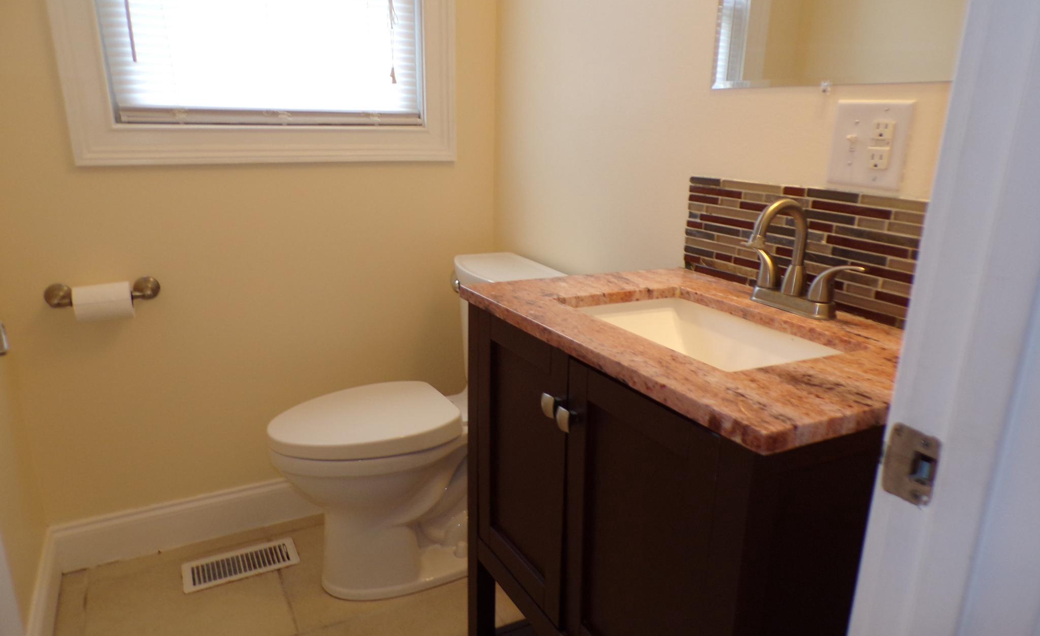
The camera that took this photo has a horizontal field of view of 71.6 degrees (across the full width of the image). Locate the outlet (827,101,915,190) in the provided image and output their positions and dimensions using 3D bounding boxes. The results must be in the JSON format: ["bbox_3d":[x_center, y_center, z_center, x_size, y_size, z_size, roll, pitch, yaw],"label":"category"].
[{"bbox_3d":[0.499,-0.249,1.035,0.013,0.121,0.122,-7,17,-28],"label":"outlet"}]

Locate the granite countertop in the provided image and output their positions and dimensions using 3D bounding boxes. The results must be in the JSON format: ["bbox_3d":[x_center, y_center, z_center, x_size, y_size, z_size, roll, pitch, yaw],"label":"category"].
[{"bbox_3d":[0.267,0.012,1.040,0.467,0.022,0.656,-7,17,-28],"label":"granite countertop"}]

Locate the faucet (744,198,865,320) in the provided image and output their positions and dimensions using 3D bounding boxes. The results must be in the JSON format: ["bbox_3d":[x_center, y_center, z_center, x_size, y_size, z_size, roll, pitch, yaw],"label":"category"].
[{"bbox_3d":[0.396,-0.094,1.087,0.123,0.168,0.232,-7,17,-28],"label":"faucet"}]

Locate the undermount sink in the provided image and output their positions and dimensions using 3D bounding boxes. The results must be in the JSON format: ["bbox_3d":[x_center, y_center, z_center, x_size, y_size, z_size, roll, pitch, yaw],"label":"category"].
[{"bbox_3d":[0.252,0.081,1.049,0.258,0.128,0.394,-7,17,-28],"label":"undermount sink"}]

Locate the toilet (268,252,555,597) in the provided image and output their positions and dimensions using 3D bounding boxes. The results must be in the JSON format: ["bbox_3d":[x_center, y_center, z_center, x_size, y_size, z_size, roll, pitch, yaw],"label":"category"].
[{"bbox_3d":[-0.252,0.265,1.791,0.717,0.748,0.428,-7,17,-28],"label":"toilet"}]

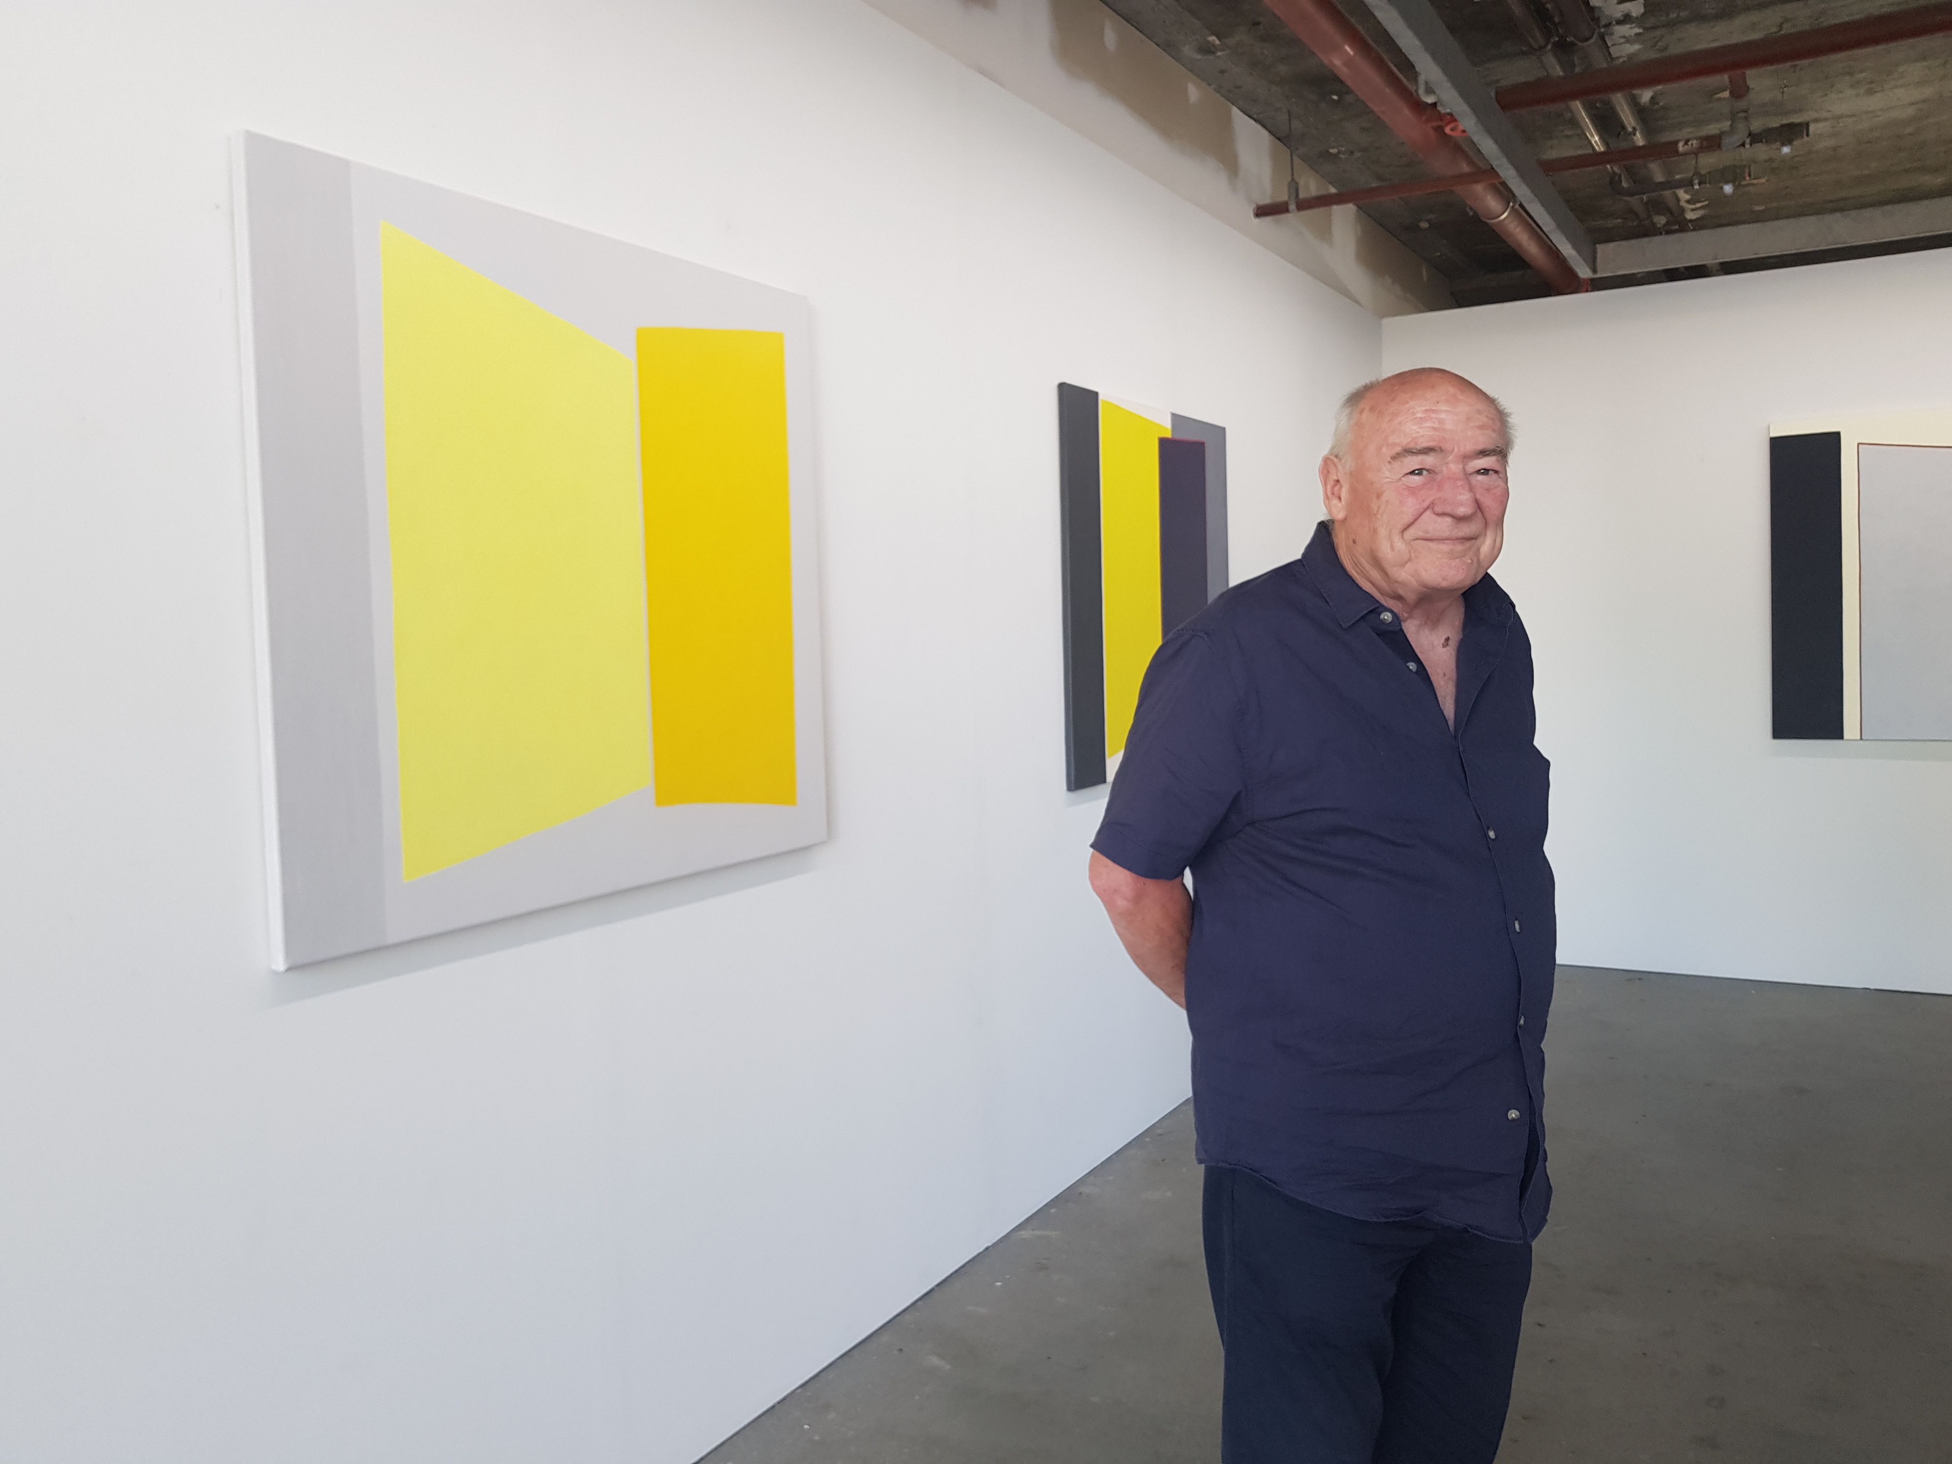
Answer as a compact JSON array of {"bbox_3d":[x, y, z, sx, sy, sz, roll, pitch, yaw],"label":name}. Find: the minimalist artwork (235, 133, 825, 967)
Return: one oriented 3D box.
[{"bbox_3d":[-0.607,-0.259,2.319,0.035,1.037,1.135,1,5,31],"label":"minimalist artwork"}]

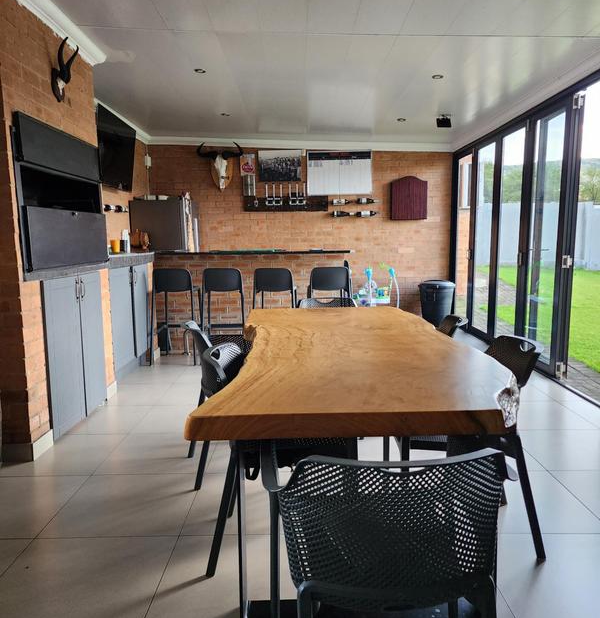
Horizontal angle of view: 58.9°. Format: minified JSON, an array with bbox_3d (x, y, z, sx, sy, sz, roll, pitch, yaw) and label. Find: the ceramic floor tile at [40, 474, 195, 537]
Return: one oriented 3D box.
[{"bbox_3d":[-0.805,0.924,2.527,0.600,0.010,0.600,-1,7,0],"label":"ceramic floor tile"}]

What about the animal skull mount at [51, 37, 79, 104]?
[{"bbox_3d":[-1.461,-1.471,3.305,0.145,0.360,0.200,-1,7,0],"label":"animal skull mount"}]

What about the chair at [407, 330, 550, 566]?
[{"bbox_3d":[0.672,0.541,2.194,0.570,0.800,0.580,0,7,2],"label":"chair"}]

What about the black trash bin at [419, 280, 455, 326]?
[{"bbox_3d":[1.855,-0.037,7.167,0.490,0.660,0.490,-1,7,0],"label":"black trash bin"}]

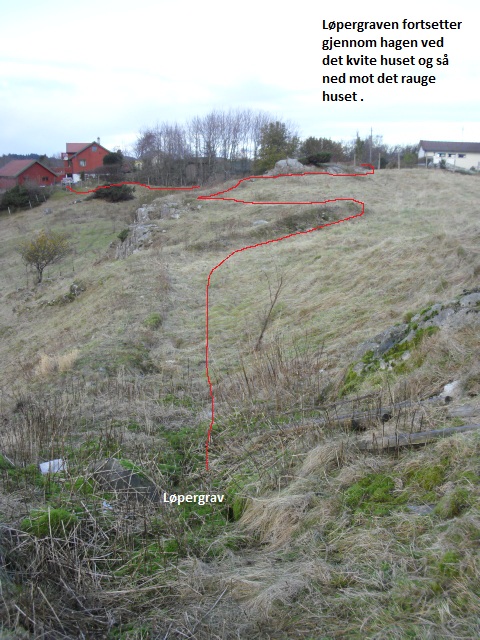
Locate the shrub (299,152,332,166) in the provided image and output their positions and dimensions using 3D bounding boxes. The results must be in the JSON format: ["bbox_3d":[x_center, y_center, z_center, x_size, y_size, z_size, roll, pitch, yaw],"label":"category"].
[{"bbox_3d":[5.913,-12.536,55.000,2.600,1.100,2.100,1,13,6],"label":"shrub"}]

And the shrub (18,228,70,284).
[{"bbox_3d":[-10.011,-3.254,36.000,2.550,2.650,2.500,-4,13,-16],"label":"shrub"}]

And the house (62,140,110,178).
[{"bbox_3d":[-25.601,-27.336,121.000,9.200,6.900,10.000,-3,13,-12],"label":"house"}]

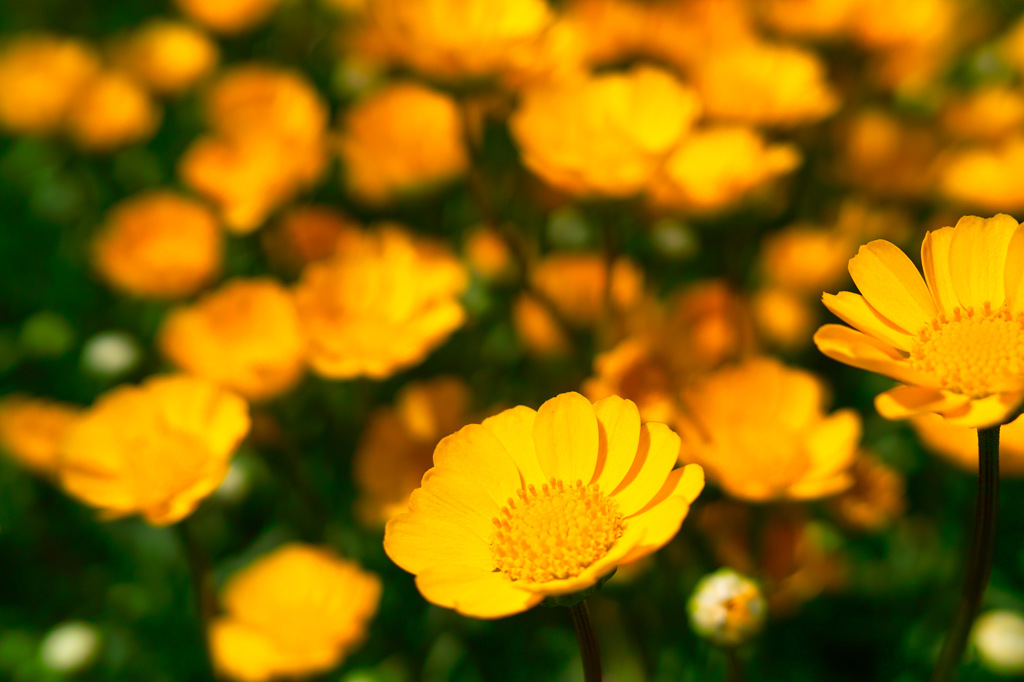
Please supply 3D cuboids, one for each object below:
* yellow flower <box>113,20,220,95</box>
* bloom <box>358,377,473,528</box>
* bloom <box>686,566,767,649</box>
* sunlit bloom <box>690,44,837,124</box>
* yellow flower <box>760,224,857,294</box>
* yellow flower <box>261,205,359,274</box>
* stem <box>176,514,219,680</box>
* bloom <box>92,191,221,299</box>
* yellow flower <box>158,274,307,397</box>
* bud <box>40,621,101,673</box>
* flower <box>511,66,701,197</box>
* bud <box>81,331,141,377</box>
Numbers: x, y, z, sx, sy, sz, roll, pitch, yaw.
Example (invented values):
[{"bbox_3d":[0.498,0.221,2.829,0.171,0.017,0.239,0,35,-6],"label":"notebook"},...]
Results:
[{"bbox_3d":[-0.139,-0.114,0.470,0.041,0.020,0.041,0,28,0],"label":"yellow flower"},{"bbox_3d":[-0.033,0.041,0.420,0.048,0.021,0.048,-9,49,0],"label":"bloom"},{"bbox_3d":[0.037,0.046,0.200,0.013,0.013,0.013,3,23,0],"label":"bloom"},{"bbox_3d":[0.084,-0.086,0.390,0.049,0.019,0.049,0,26,0],"label":"sunlit bloom"},{"bbox_3d":[0.124,-0.034,0.490,0.040,0.019,0.040,0,28,0],"label":"yellow flower"},{"bbox_3d":[-0.079,-0.038,0.460,0.041,0.020,0.041,0,26,0],"label":"yellow flower"},{"bbox_3d":[-0.087,0.071,0.322,0.004,0.060,0.004,0,26,0],"label":"stem"},{"bbox_3d":[-0.140,-0.036,0.460,0.049,0.021,0.049,8,41,0],"label":"bloom"},{"bbox_3d":[-0.097,0.002,0.405,0.049,0.020,0.049,9,43,0],"label":"yellow flower"},{"bbox_3d":[-0.102,0.071,0.270,0.013,0.012,0.013,12,20,0],"label":"bud"},{"bbox_3d":[0.025,-0.054,0.312,0.049,0.020,0.049,5,30,0],"label":"flower"},{"bbox_3d":[-0.131,0.004,0.380,0.016,0.014,0.016,0,26,0],"label":"bud"}]

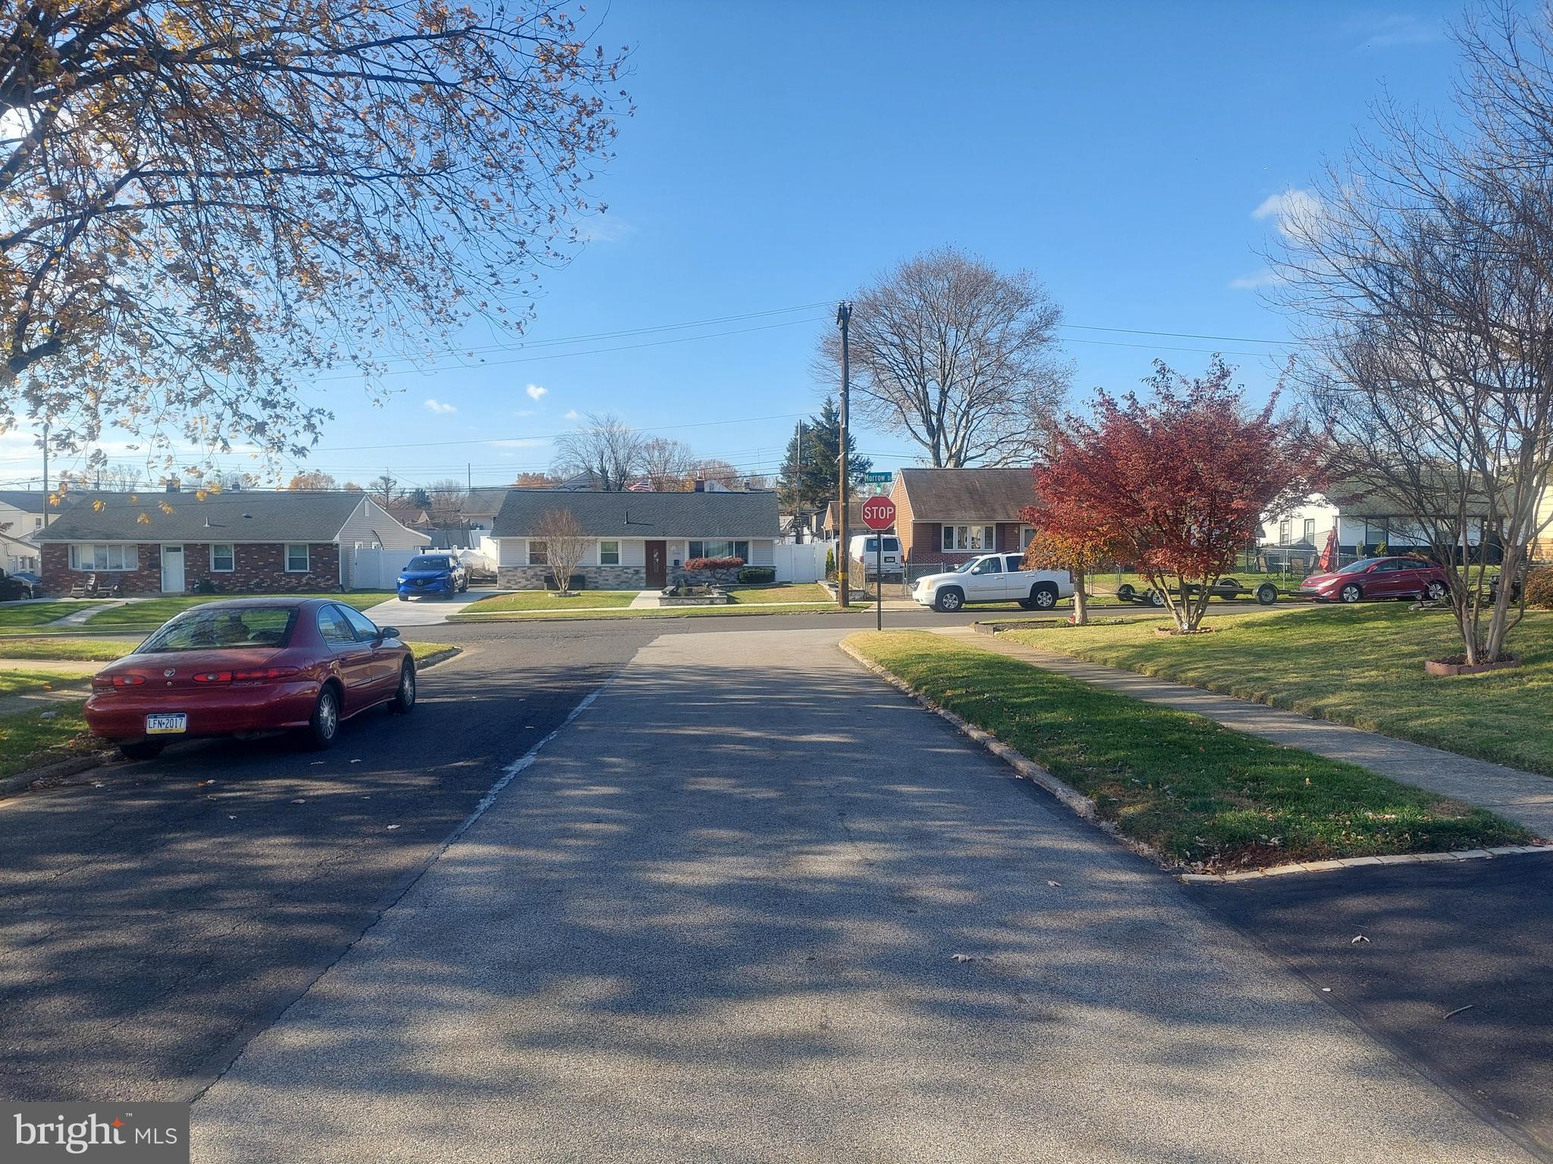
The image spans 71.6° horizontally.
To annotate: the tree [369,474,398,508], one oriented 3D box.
[{"bbox_3d":[-32.700,-4.800,90.000,2.800,8.400,2.800,0,1,0],"label":"tree"}]

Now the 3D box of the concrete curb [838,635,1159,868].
[{"bbox_3d":[1.760,1.330,13.750,0.280,0.170,16.000,0,1,-3],"label":"concrete curb"}]

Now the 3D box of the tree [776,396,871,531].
[{"bbox_3d":[3.296,-6.842,75.000,6.500,12.260,6.300,0,1,-3],"label":"tree"}]

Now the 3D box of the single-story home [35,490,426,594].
[{"bbox_3d":[-26.600,-1.970,54.200,13.200,4.700,13.000,0,1,-5],"label":"single-story home"}]

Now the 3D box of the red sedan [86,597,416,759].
[{"bbox_3d":[-5.140,0.895,11.280,1.850,1.410,5.050,0,1,-4],"label":"red sedan"}]

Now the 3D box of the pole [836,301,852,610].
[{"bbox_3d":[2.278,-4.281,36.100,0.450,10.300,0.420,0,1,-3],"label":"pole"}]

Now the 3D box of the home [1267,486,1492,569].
[{"bbox_3d":[28.200,-2.950,50.200,8.800,4.400,8.000,0,1,-1],"label":"home"}]

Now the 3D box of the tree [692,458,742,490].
[{"bbox_3d":[-5.975,-6.423,105.000,6.000,11.200,6.000,0,1,-3],"label":"tree"}]

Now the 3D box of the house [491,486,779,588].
[{"bbox_3d":[-6.370,-2.040,51.200,12.400,4.450,8.500,0,1,-3],"label":"house"}]

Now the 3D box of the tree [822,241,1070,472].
[{"bbox_3d":[9.680,-9.900,62.000,14.600,18.800,14.000,0,1,0],"label":"tree"}]

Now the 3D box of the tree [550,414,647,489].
[{"bbox_3d":[-11.900,-5.800,72.000,6.600,11.000,6.500,0,1,0],"label":"tree"}]

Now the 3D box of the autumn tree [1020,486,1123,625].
[{"bbox_3d":[6.736,-0.610,24.600,2.400,3.200,2.400,0,1,-3],"label":"autumn tree"}]

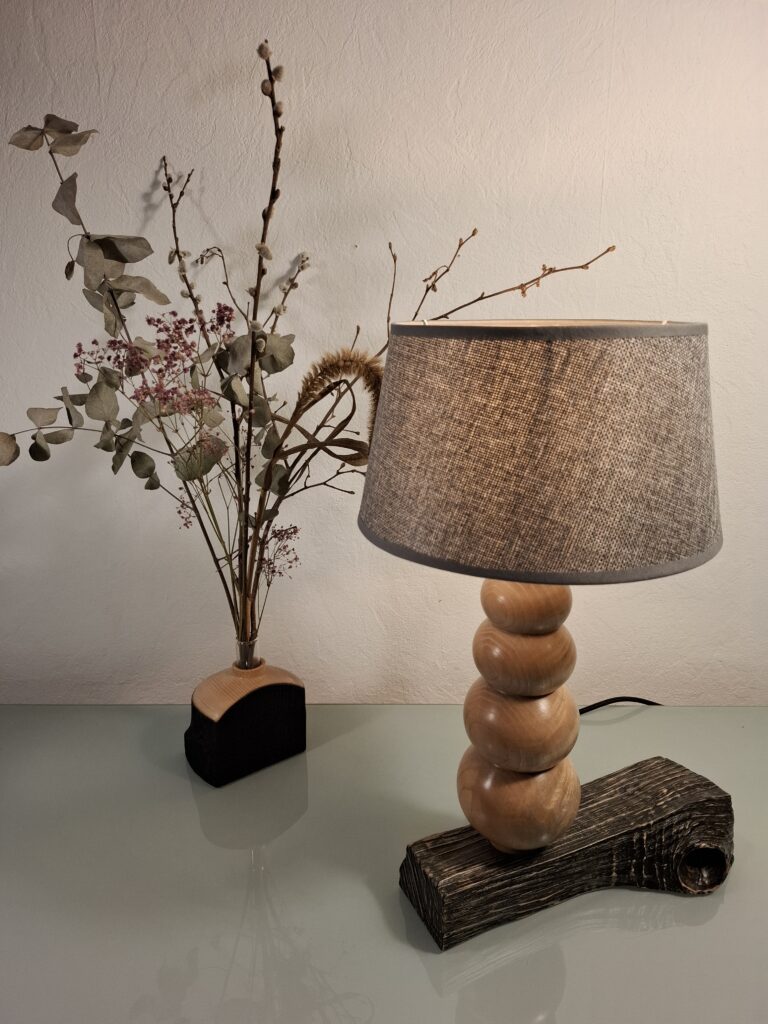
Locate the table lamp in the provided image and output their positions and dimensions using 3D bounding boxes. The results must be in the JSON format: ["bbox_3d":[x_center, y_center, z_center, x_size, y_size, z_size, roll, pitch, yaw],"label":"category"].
[{"bbox_3d":[0.158,0.105,0.578,0.360,0.514,0.269,-7,18,-22],"label":"table lamp"}]

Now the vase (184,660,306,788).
[{"bbox_3d":[-0.166,0.240,0.813,0.130,0.126,0.058,-12,20,-34],"label":"vase"}]

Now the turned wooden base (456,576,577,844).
[{"bbox_3d":[0.117,0.169,0.579,0.108,0.261,0.108,0,17,0],"label":"turned wooden base"}]

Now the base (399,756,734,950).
[{"bbox_3d":[0.183,0.323,0.632,0.323,0.066,0.106,-7,18,-22],"label":"base"}]

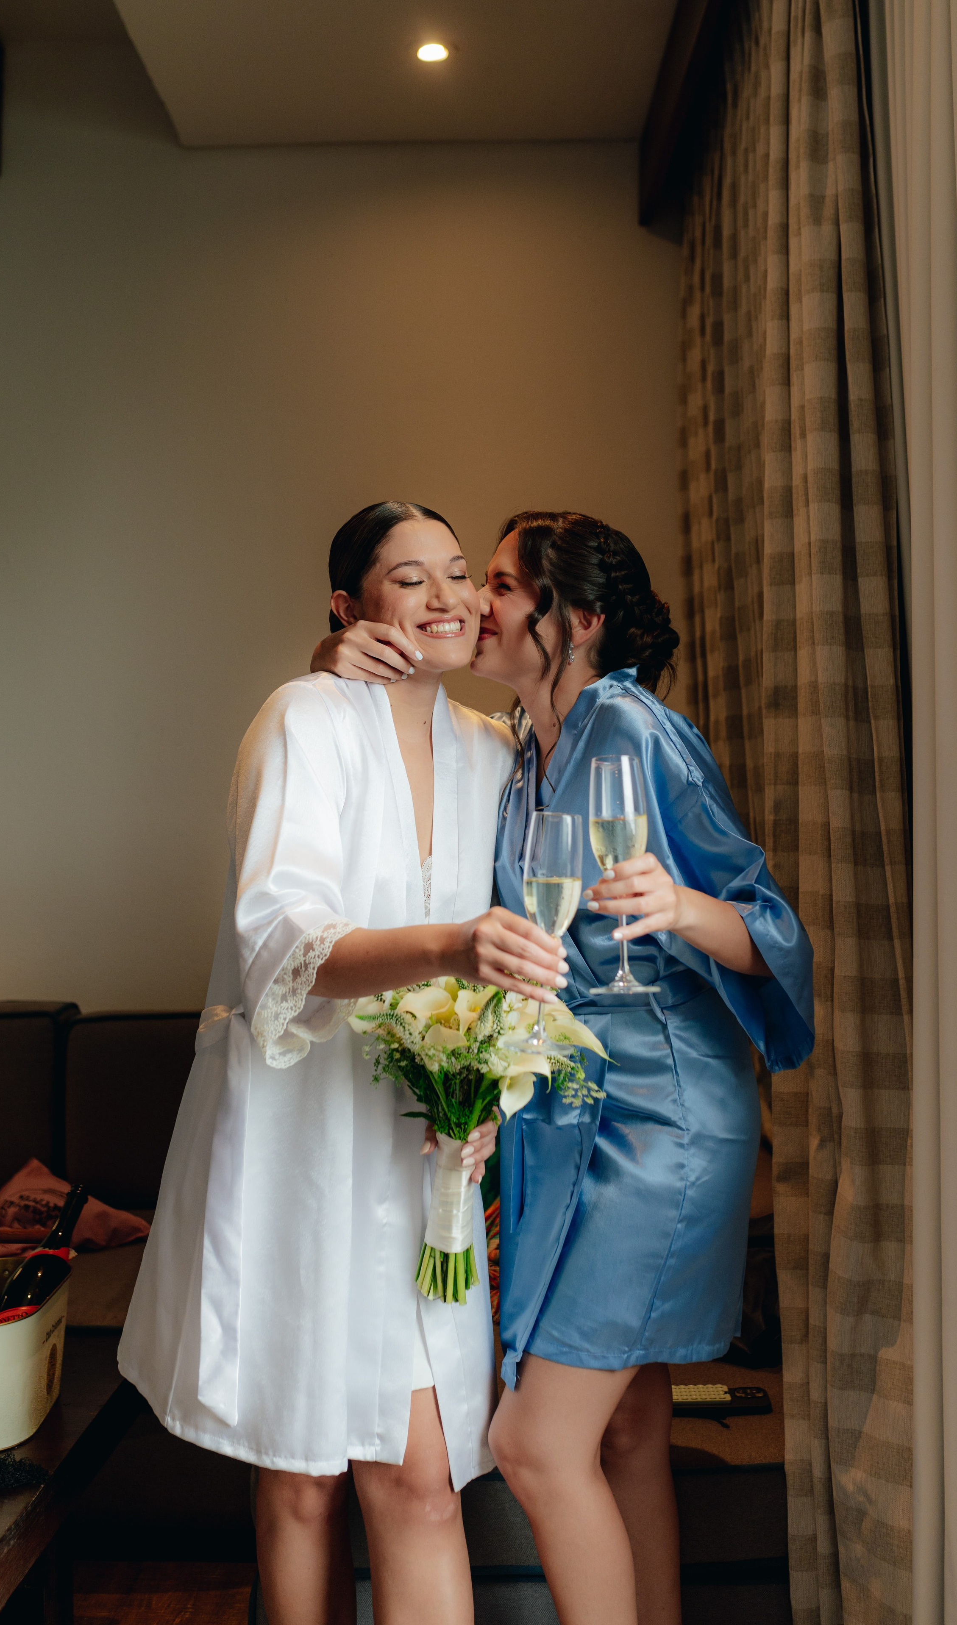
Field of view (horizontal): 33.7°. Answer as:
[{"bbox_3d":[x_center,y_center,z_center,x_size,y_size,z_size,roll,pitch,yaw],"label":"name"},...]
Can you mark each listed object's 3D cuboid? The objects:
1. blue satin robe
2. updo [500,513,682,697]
[{"bbox_3d":[0.176,0.253,1.850,0.520,0.850,0.360,2,2,41],"label":"blue satin robe"},{"bbox_3d":[0.132,-0.247,1.870,0.210,0.220,0.180,-1,2,-19],"label":"updo"}]

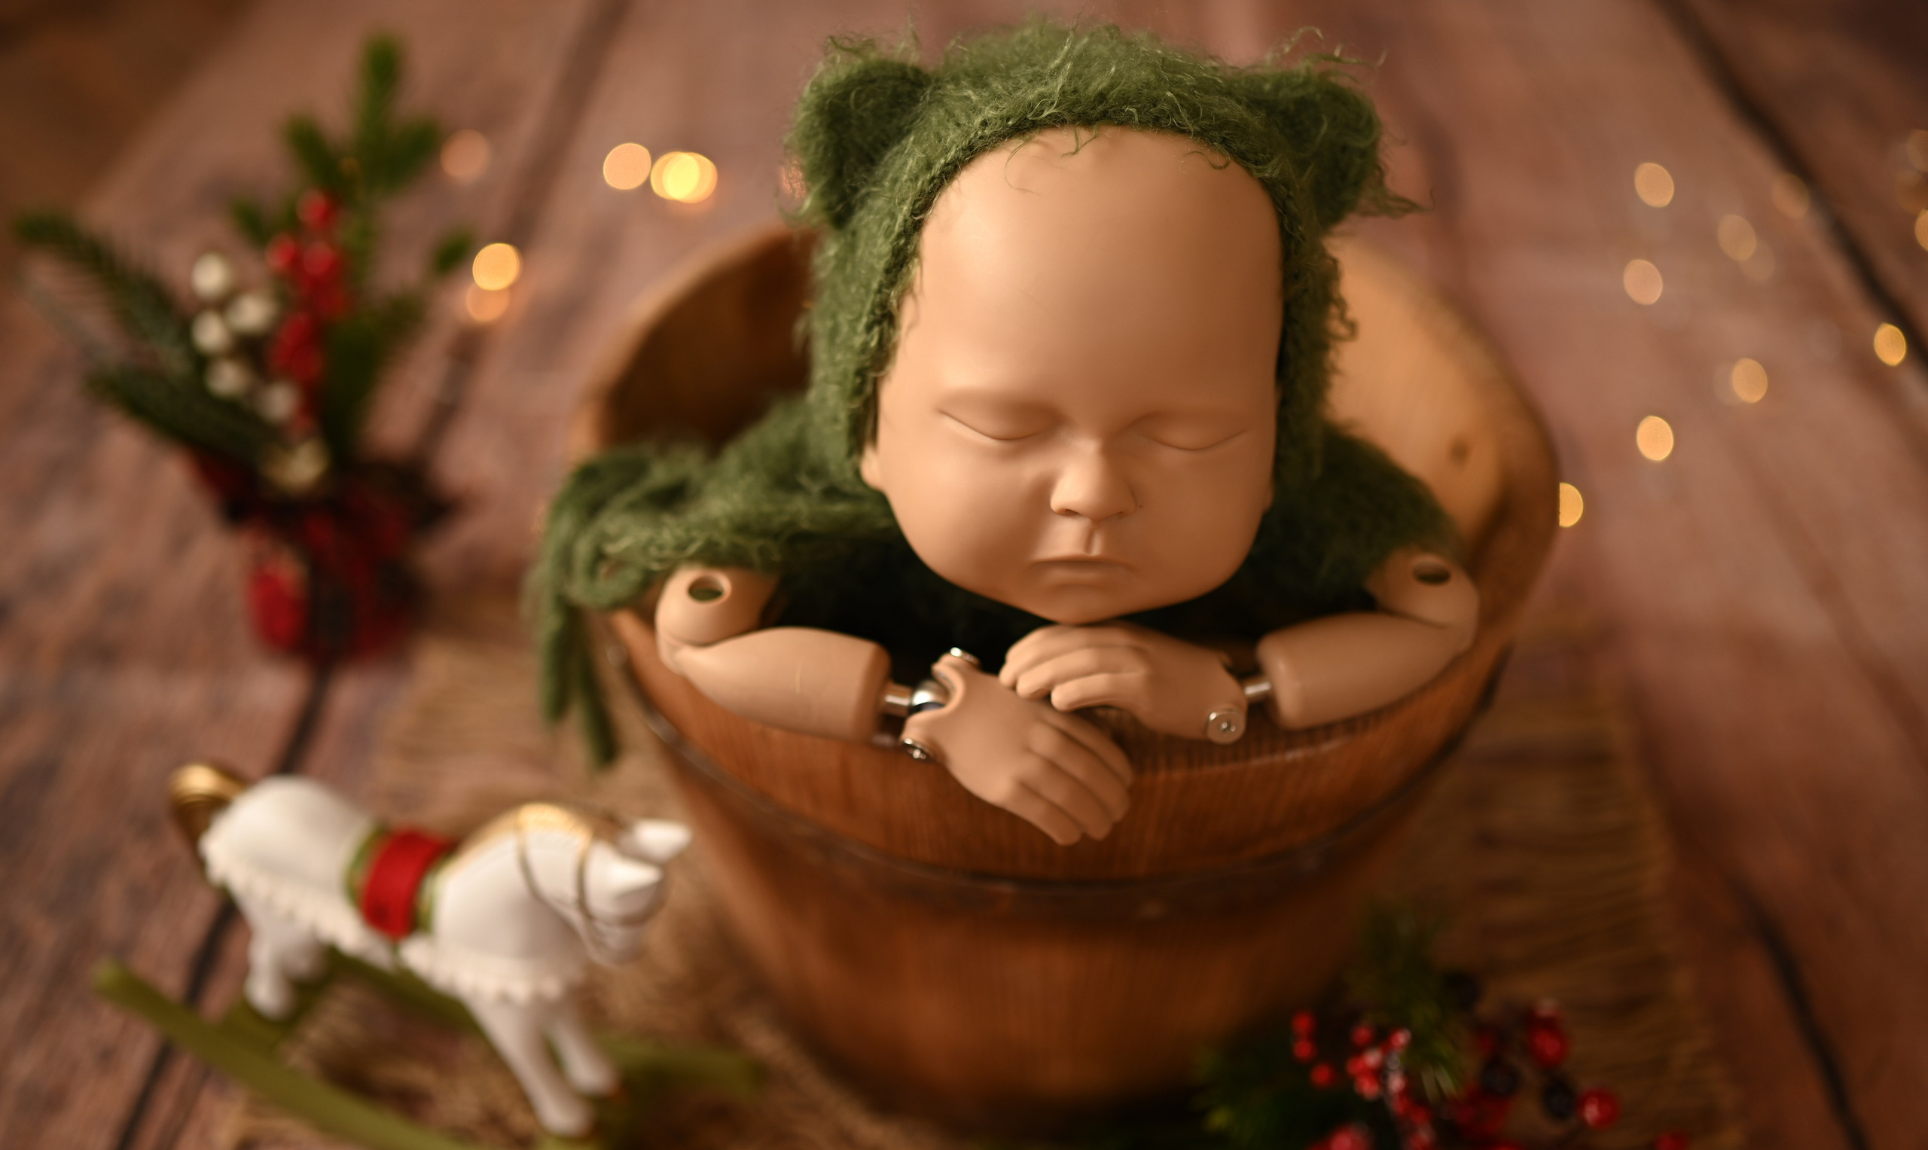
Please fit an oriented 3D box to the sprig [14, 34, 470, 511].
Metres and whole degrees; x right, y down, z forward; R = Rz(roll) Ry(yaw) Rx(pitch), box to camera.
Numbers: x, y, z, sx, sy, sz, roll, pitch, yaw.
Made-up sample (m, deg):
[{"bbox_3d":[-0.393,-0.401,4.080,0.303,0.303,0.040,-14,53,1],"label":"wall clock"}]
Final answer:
[{"bbox_3d":[-0.255,-0.105,0.680,0.157,0.178,0.115,0,41,0],"label":"sprig"}]

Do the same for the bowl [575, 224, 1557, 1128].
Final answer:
[{"bbox_3d":[0.028,0.027,0.603,0.280,0.188,0.280,0,41,0],"label":"bowl"}]

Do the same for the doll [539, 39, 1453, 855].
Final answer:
[{"bbox_3d":[0.012,-0.012,0.519,0.225,0.280,0.220,0,41,0],"label":"doll"}]

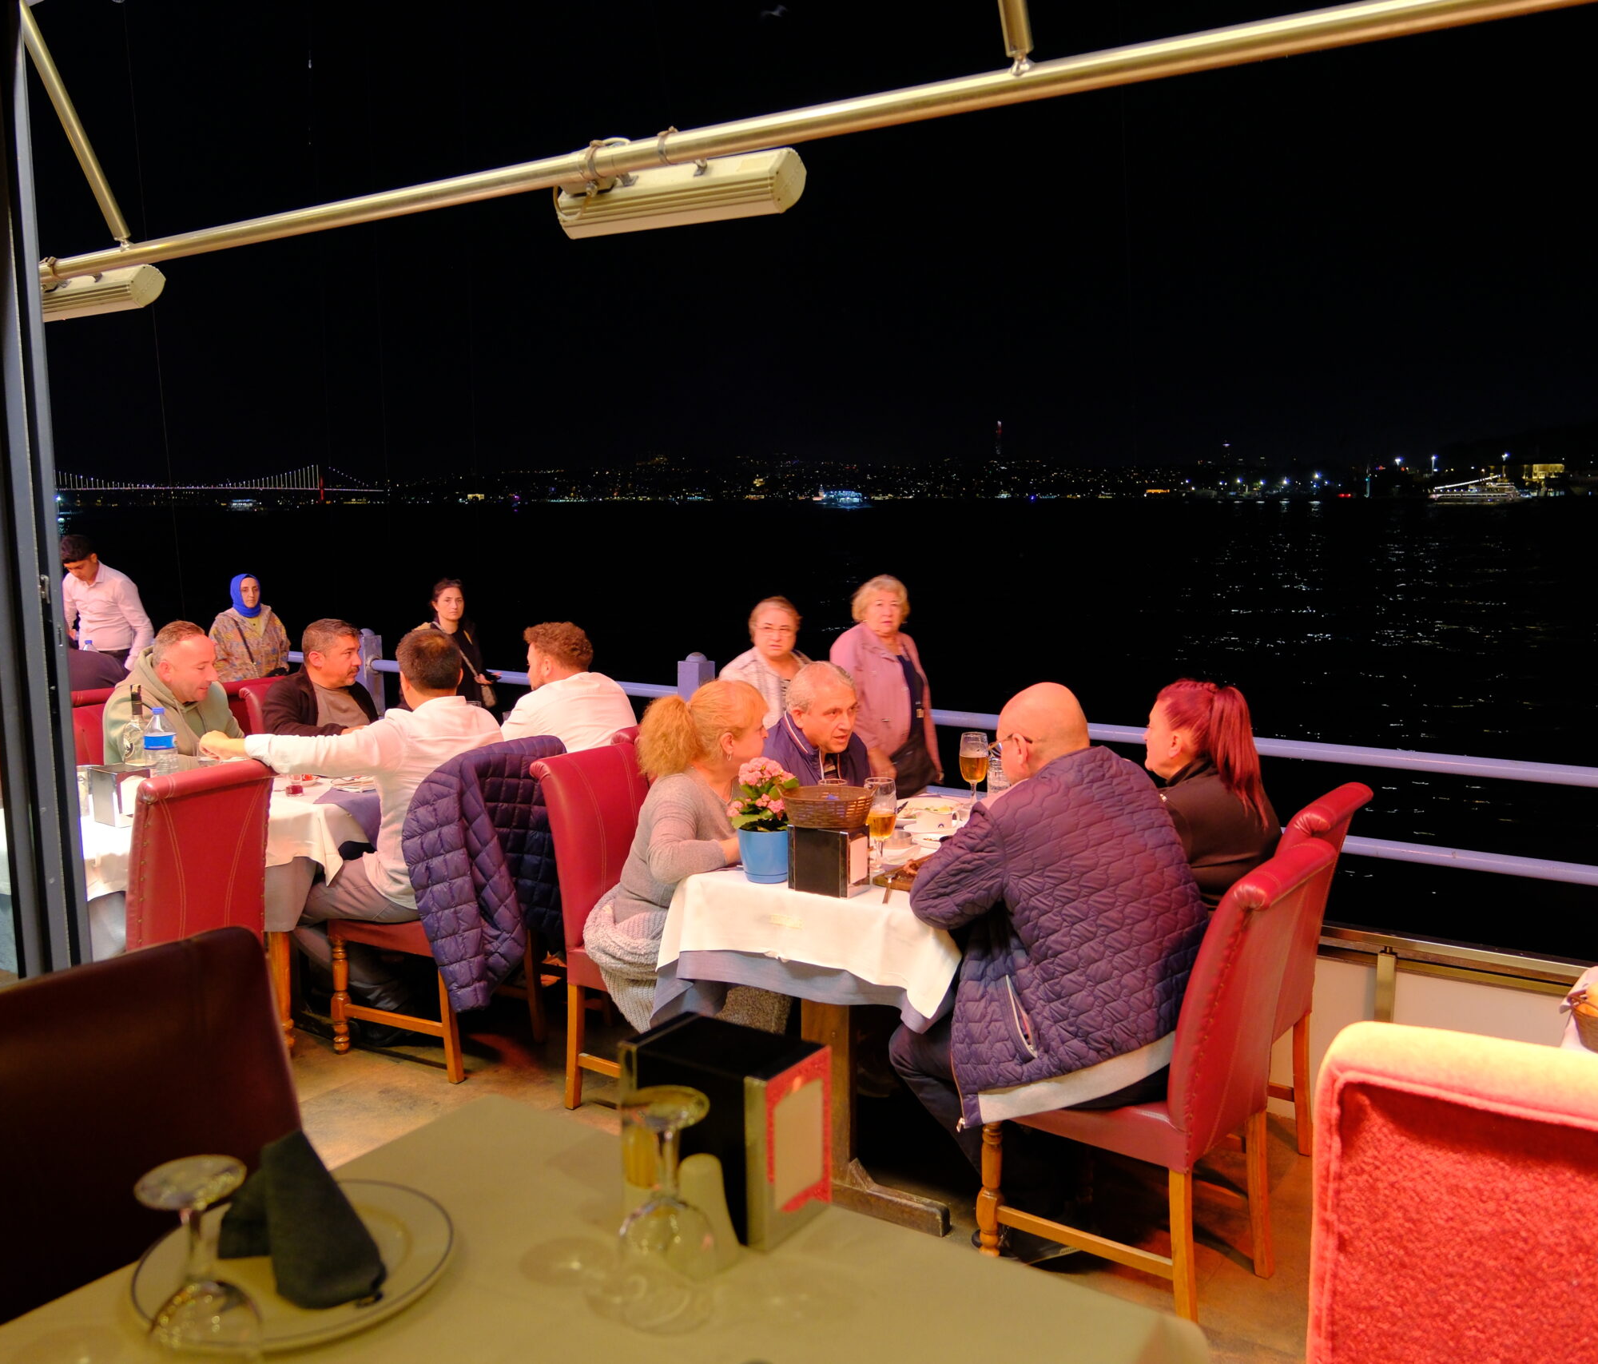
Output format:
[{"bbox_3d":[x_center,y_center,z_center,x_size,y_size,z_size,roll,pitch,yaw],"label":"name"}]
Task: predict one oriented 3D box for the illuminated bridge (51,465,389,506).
[{"bbox_3d":[-2420.456,-770.881,5330.000,1560.000,165.000,33.000,-5,9,-32],"label":"illuminated bridge"}]

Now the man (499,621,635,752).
[{"bbox_3d":[-0.969,0.440,5.011,0.800,1.345,0.520,4,9,32],"label":"man"}]

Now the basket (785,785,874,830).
[{"bbox_3d":[0.072,0.291,3.167,0.205,0.088,0.175,-1,8,-2],"label":"basket"}]

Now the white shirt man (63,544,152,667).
[{"bbox_3d":[-3.300,0.071,6.518,0.520,1.520,0.420,1,8,12],"label":"white shirt man"}]

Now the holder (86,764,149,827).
[{"bbox_3d":[-2.156,0.358,4.325,0.160,0.164,0.126,4,9,31],"label":"holder"}]

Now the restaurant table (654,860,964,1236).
[{"bbox_3d":[0.309,0.811,3.648,0.700,0.780,1.190,4,9,30],"label":"restaurant table"}]

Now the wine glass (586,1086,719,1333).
[{"bbox_3d":[-0.108,0.421,1.102,0.079,0.164,0.079,4,9,30],"label":"wine glass"}]

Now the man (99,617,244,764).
[{"bbox_3d":[-2.087,0.417,4.887,0.800,1.260,0.540,3,8,25],"label":"man"}]

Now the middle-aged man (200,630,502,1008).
[{"bbox_3d":[-1.403,0.498,4.495,0.900,1.370,0.600,5,9,35],"label":"middle-aged man"}]

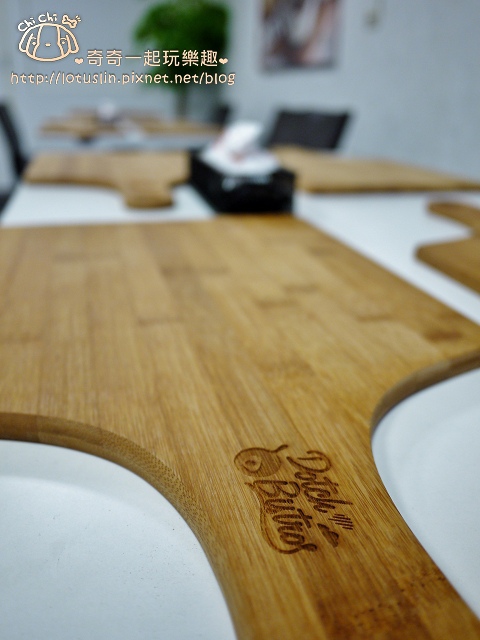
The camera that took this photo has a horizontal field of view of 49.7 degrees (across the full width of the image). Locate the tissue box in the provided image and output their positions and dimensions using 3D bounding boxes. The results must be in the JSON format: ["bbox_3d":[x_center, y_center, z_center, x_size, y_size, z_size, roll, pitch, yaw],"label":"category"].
[{"bbox_3d":[-0.005,-0.190,0.700,0.097,0.046,0.211,-4,24,-13],"label":"tissue box"}]

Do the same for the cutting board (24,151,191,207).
[{"bbox_3d":[-0.180,-0.240,0.845,0.310,0.013,0.510,-5,25,-15],"label":"cutting board"}]

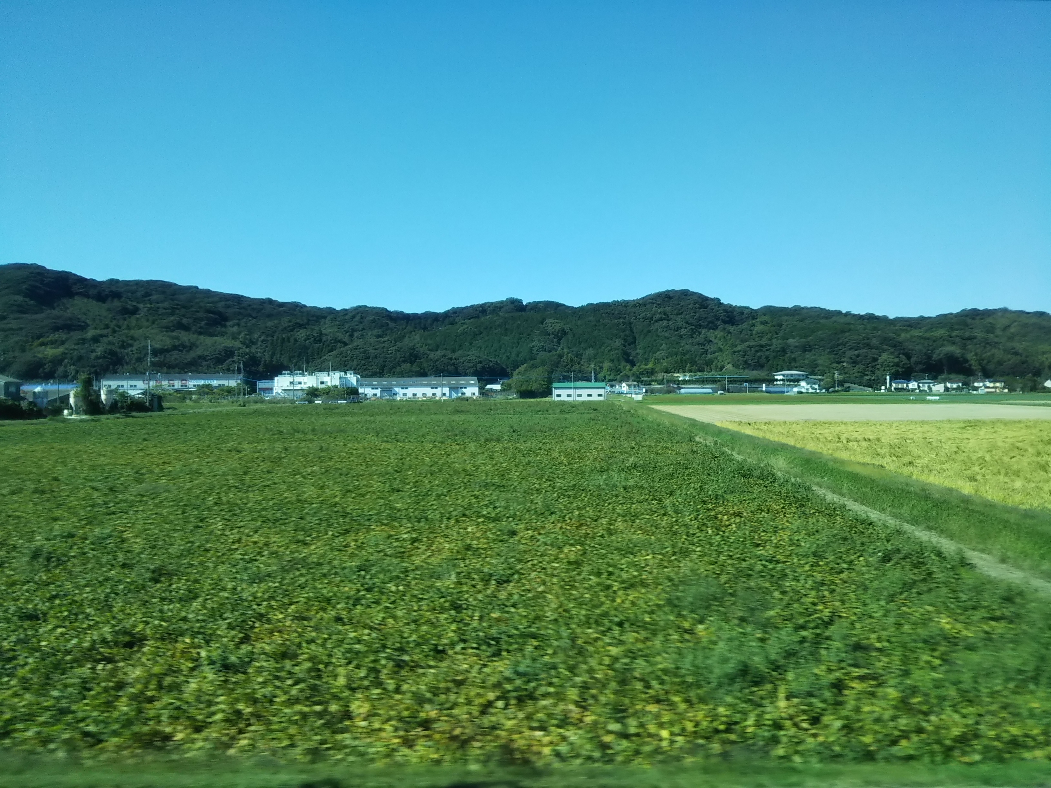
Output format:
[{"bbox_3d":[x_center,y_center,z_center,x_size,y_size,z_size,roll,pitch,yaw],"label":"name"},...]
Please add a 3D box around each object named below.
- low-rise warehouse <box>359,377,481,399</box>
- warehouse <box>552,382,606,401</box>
[{"bbox_3d":[-48.400,-2.600,416.000,53.000,9.800,22.000,0,0,-6],"label":"low-rise warehouse"},{"bbox_3d":[20.000,-0.850,340.000,19.500,6.500,11.000,0,0,3],"label":"warehouse"}]

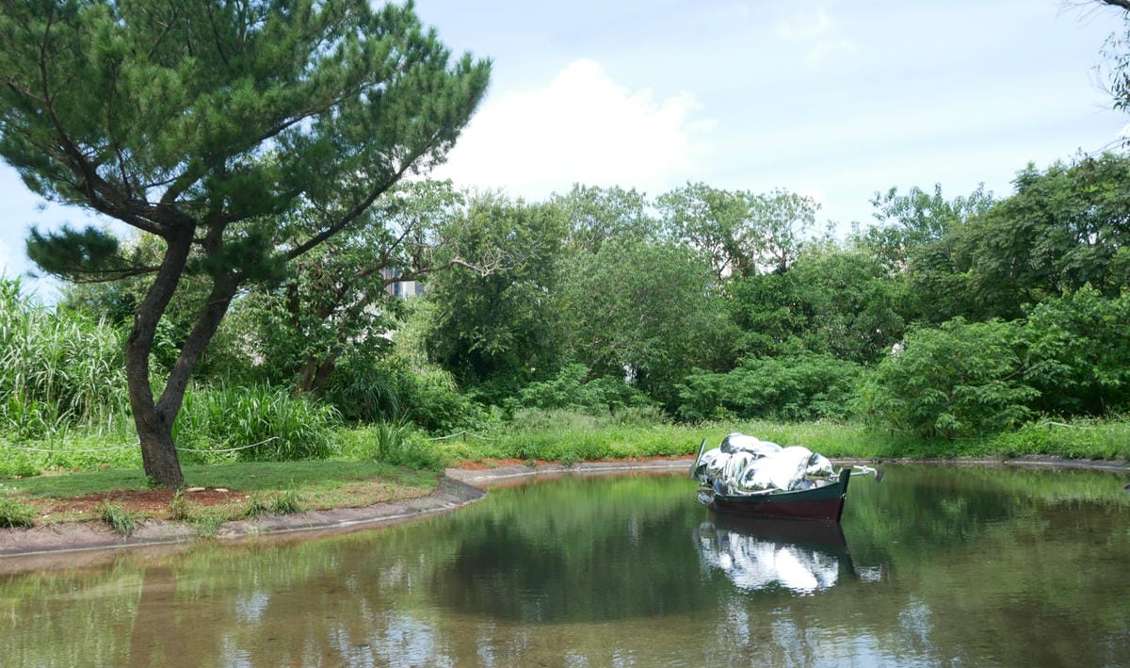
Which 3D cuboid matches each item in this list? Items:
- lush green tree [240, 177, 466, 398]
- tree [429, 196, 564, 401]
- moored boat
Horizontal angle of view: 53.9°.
[{"bbox_3d":[-5.911,-0.619,30.500,5.730,7.330,5.230,-2,-3,0],"label":"lush green tree"},{"bbox_3d":[-2.148,-0.591,34.000,4.110,7.450,4.110,-2,-3,0],"label":"tree"},{"bbox_3d":[3.194,2.117,16.869,1.250,1.330,3.200,1,-4,-37],"label":"moored boat"}]

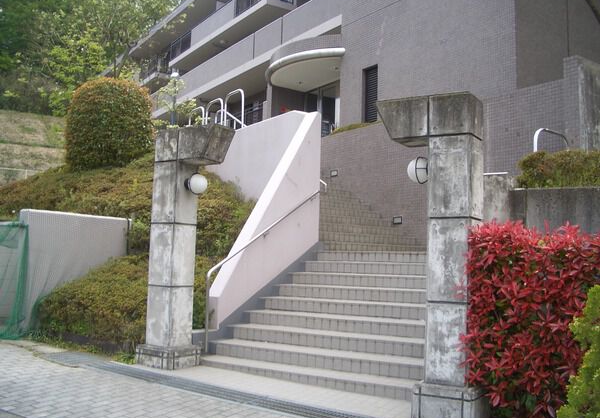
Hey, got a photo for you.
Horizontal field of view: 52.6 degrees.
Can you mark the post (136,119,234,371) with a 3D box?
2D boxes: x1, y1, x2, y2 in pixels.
[{"bbox_3d":[-1.182,0.405,6.391,0.867,2.476,0.471,-1,-5,33],"label":"post"}]

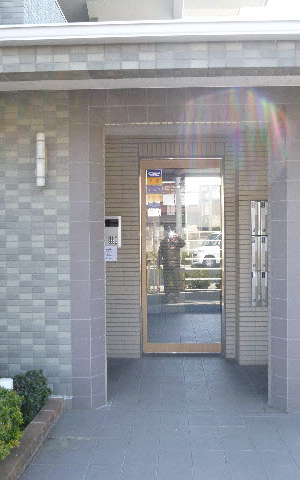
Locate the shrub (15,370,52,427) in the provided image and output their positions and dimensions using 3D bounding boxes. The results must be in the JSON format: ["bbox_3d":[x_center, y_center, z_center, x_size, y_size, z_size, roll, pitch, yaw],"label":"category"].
[{"bbox_3d":[-0.841,1.111,3.280,0.280,0.350,0.300,0,0,2],"label":"shrub"}]

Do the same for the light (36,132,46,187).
[{"bbox_3d":[-0.817,-0.605,3.518,0.067,0.405,0.120,0,0,2],"label":"light"}]

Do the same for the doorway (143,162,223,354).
[{"bbox_3d":[0.346,0.174,5.083,0.900,2.130,0.140,0,0,2],"label":"doorway"}]

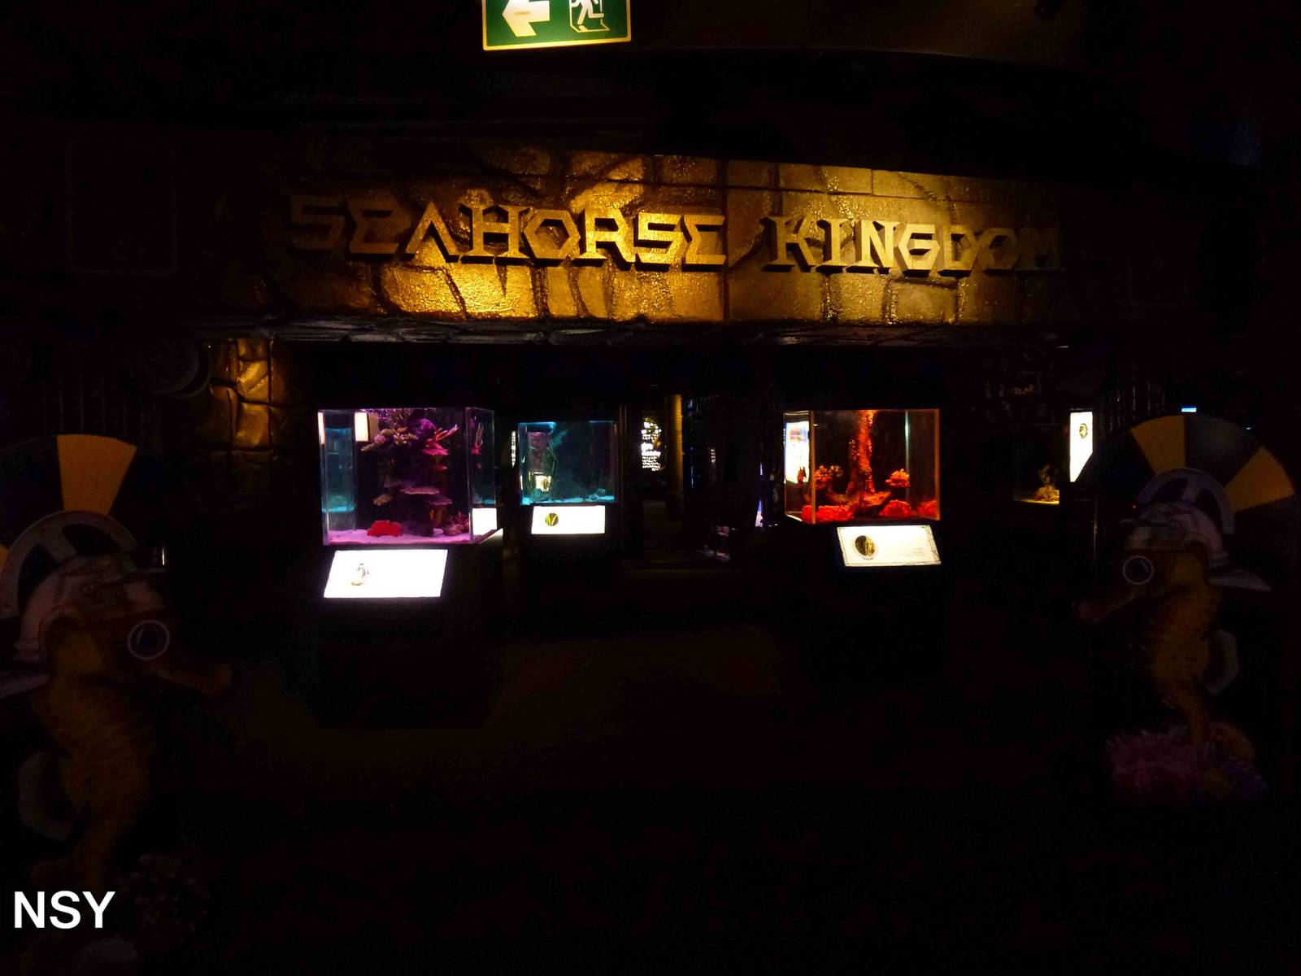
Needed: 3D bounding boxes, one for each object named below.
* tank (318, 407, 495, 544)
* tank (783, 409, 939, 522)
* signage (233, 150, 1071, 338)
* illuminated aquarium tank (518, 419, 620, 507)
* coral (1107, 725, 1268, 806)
[{"bbox_3d":[-1.304,-0.074,4.973,0.772,0.700,0.670,-1,4,2],"label":"tank"},{"bbox_3d":[1.341,-0.148,5.817,0.795,0.684,0.670,-1,4,-6],"label":"tank"},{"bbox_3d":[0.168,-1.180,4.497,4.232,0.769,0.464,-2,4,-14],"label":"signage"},{"bbox_3d":[-0.663,-0.210,7.618,0.778,0.670,0.649,-1,4,1],"label":"illuminated aquarium tank"},{"bbox_3d":[2.190,1.099,3.695,0.567,0.278,0.227,-2,4,-10],"label":"coral"}]

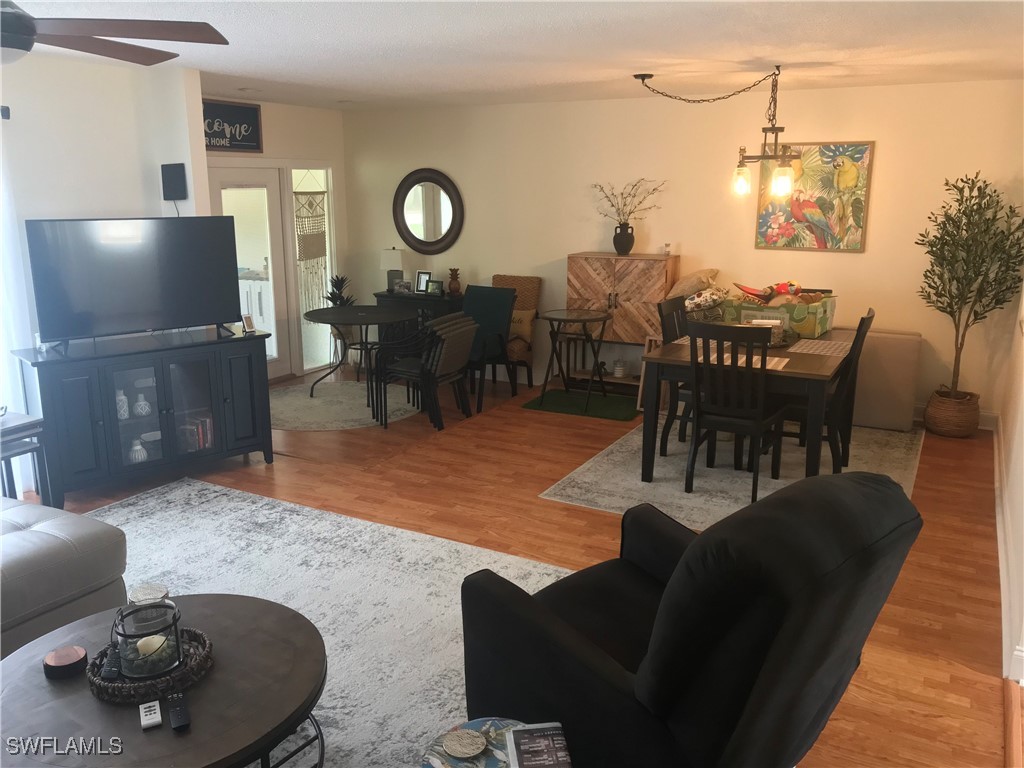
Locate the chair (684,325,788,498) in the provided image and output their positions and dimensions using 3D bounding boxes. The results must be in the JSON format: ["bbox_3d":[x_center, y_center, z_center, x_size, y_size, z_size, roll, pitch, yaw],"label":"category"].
[{"bbox_3d":[1.303,0.117,4.813,0.460,1.020,0.590,8,16,27],"label":"chair"}]

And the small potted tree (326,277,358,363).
[{"bbox_3d":[-1.731,-0.608,8.337,0.320,0.960,0.320,0,14,0],"label":"small potted tree"}]

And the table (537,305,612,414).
[{"bbox_3d":[0.514,-0.205,6.702,0.590,0.725,0.590,0,14,0],"label":"table"}]

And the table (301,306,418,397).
[{"bbox_3d":[-1.330,-0.266,7.404,1.000,0.730,1.000,0,14,0],"label":"table"}]

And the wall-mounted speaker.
[{"bbox_3d":[-2.111,-1.264,5.179,0.130,0.205,0.100,-1,14,-4],"label":"wall-mounted speaker"}]

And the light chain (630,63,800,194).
[{"bbox_3d":[1.271,-1.581,5.245,1.120,0.770,0.380,8,16,28],"label":"light chain"}]

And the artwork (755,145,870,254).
[{"bbox_3d":[2.285,-1.419,6.299,0.806,0.803,0.035,8,16,28],"label":"artwork"}]

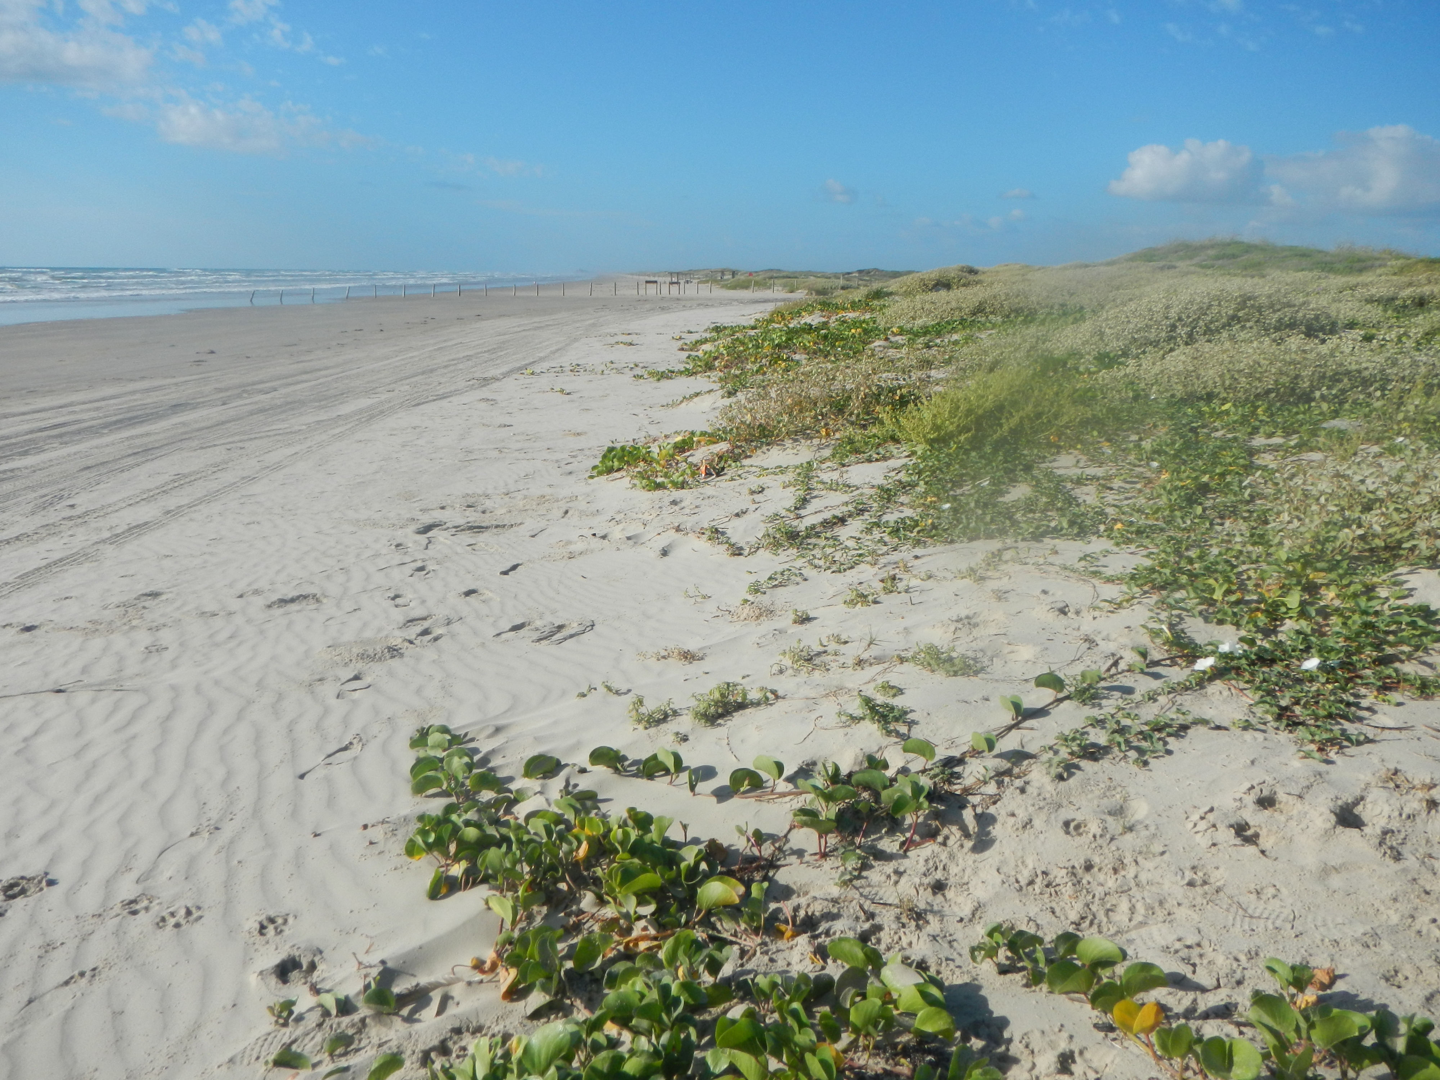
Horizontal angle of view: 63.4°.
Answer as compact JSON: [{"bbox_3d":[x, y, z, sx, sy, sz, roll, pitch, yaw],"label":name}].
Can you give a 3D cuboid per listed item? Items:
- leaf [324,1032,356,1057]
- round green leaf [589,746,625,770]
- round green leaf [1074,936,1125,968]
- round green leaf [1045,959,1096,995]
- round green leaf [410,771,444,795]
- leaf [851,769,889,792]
[{"bbox_3d":[-0.681,0.903,2.086,0.058,0.028,0.038,-4,14,-20],"label":"leaf"},{"bbox_3d":[-0.313,0.603,3.220,0.100,0.043,0.065,-1,13,-6],"label":"round green leaf"},{"bbox_3d":[0.791,0.858,2.426,0.100,0.058,0.046,5,14,20],"label":"round green leaf"},{"bbox_3d":[0.720,0.896,2.389,0.101,0.065,0.046,5,14,18],"label":"round green leaf"},{"bbox_3d":[-0.816,0.677,3.244,0.091,0.057,0.046,-3,13,-15],"label":"round green leaf"},{"bbox_3d":[0.387,0.620,2.997,0.098,0.039,0.064,2,13,8],"label":"leaf"}]

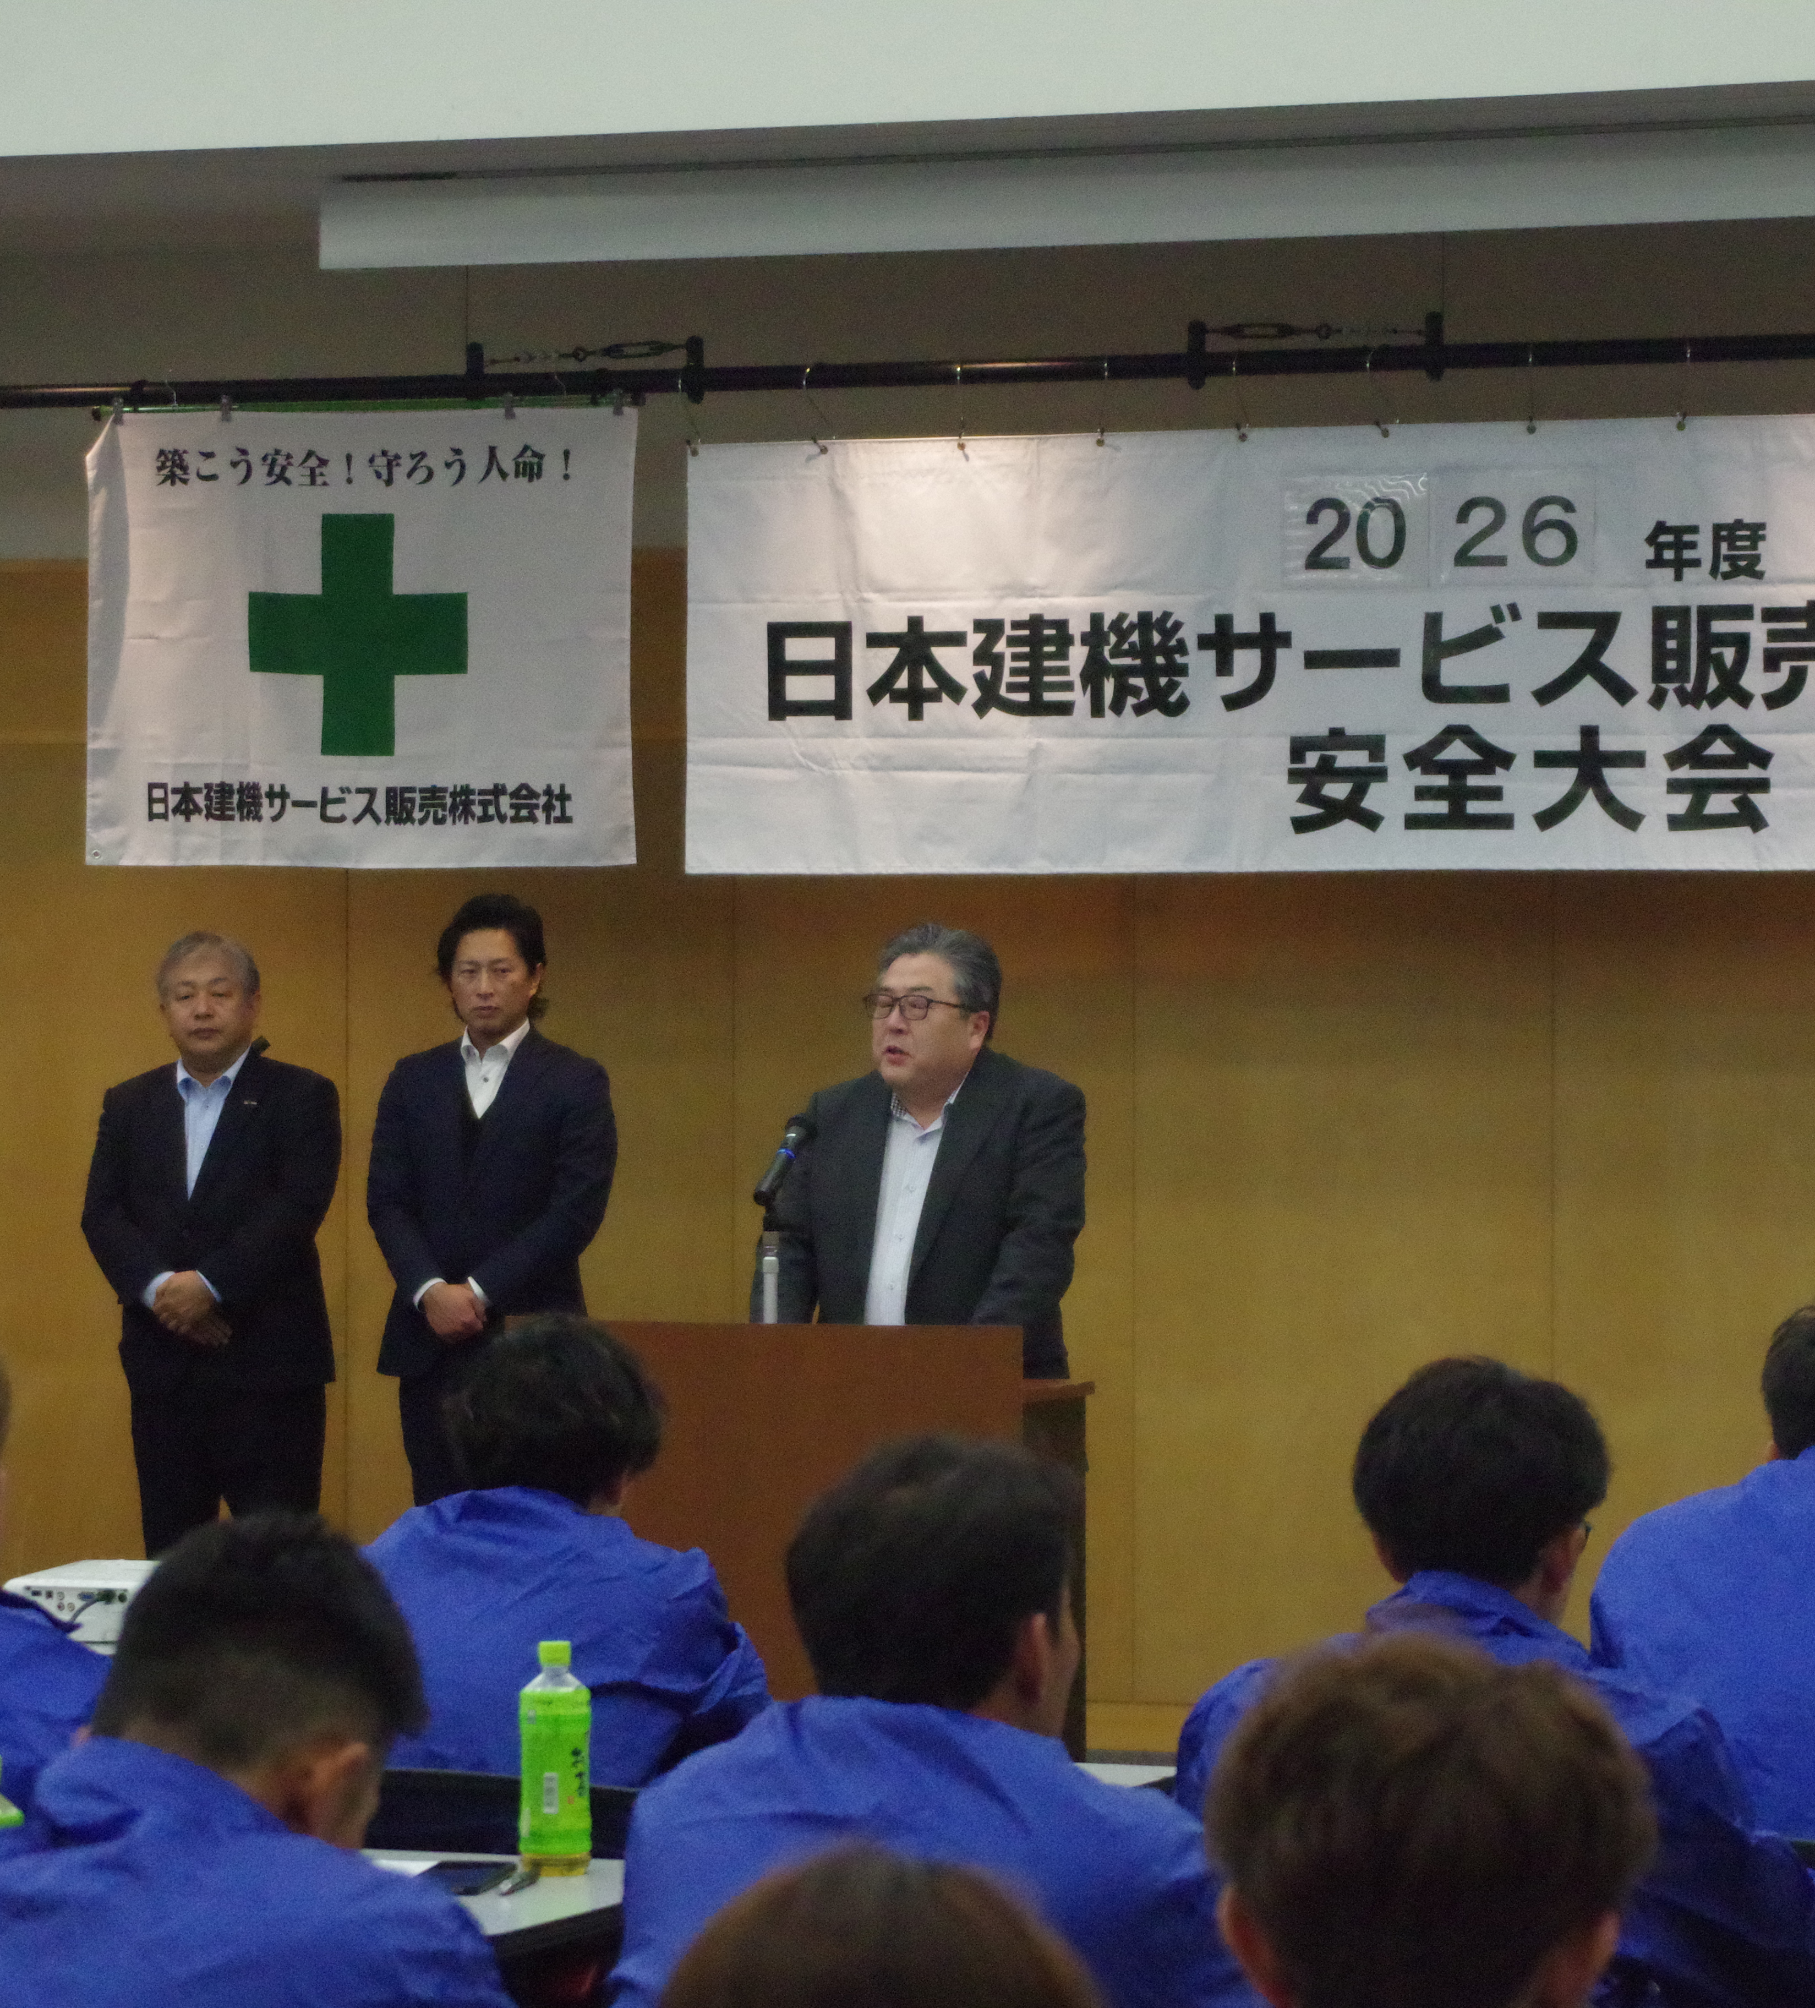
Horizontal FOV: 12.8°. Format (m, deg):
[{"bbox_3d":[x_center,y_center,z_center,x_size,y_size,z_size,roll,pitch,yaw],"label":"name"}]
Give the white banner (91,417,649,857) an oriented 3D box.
[{"bbox_3d":[-1.145,-0.754,16.755,1.257,0.939,0.040,0,0,23],"label":"white banner"}]

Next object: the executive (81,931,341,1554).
[{"bbox_3d":[-1.348,0.705,15.700,0.505,1.672,0.330,0,0,16],"label":"executive"}]

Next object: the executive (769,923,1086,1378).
[{"bbox_3d":[0.042,0.715,13.650,0.550,1.682,0.480,0,0,18],"label":"executive"}]

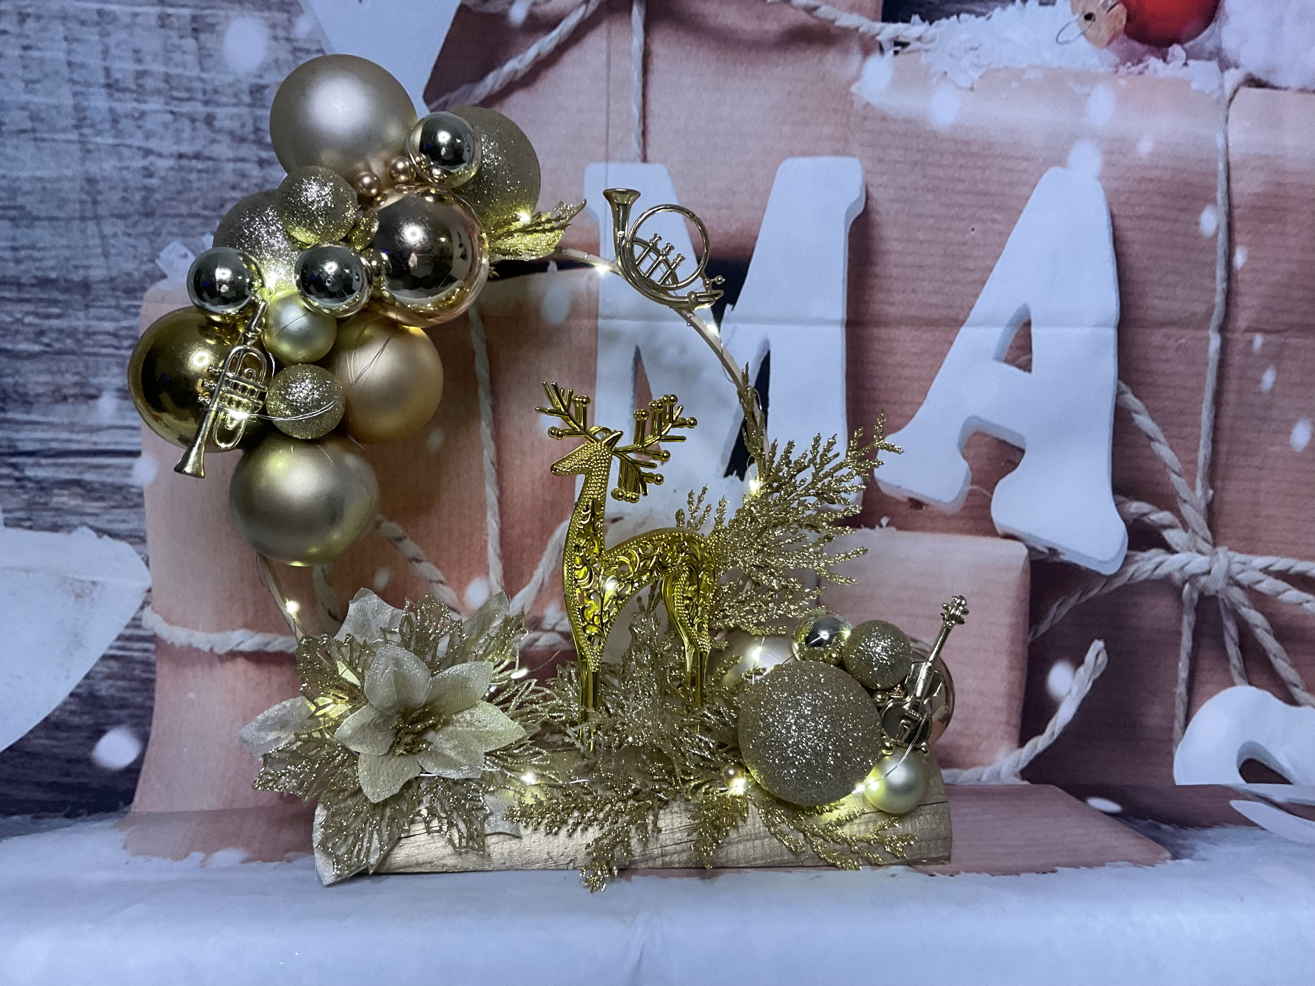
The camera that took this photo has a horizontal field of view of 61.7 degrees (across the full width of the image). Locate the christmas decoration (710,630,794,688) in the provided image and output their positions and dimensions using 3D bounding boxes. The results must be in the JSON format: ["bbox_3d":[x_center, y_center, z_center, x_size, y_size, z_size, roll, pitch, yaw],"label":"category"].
[{"bbox_3d":[0.054,0.092,0.547,0.060,0.060,0.060,0,8,0],"label":"christmas decoration"}]

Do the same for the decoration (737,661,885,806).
[{"bbox_3d":[0.065,0.103,0.472,0.062,0.062,0.062,0,8,0],"label":"decoration"}]

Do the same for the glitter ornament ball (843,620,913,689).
[{"bbox_3d":[0.099,0.072,0.492,0.031,0.031,0.031,0,8,0],"label":"glitter ornament ball"}]

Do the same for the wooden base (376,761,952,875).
[{"bbox_3d":[-0.004,0.138,0.507,0.262,0.038,0.075,0,8,-3],"label":"wooden base"}]

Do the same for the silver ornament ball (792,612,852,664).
[{"bbox_3d":[0.078,0.069,0.523,0.029,0.029,0.029,0,8,0],"label":"silver ornament ball"}]

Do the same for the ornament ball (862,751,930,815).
[{"bbox_3d":[0.104,0.127,0.482,0.029,0.029,0.029,0,8,0],"label":"ornament ball"}]

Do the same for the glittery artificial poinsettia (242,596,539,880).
[{"bbox_3d":[-0.106,0.099,0.445,0.124,0.120,0.070,0,-6,-3],"label":"glittery artificial poinsettia"}]

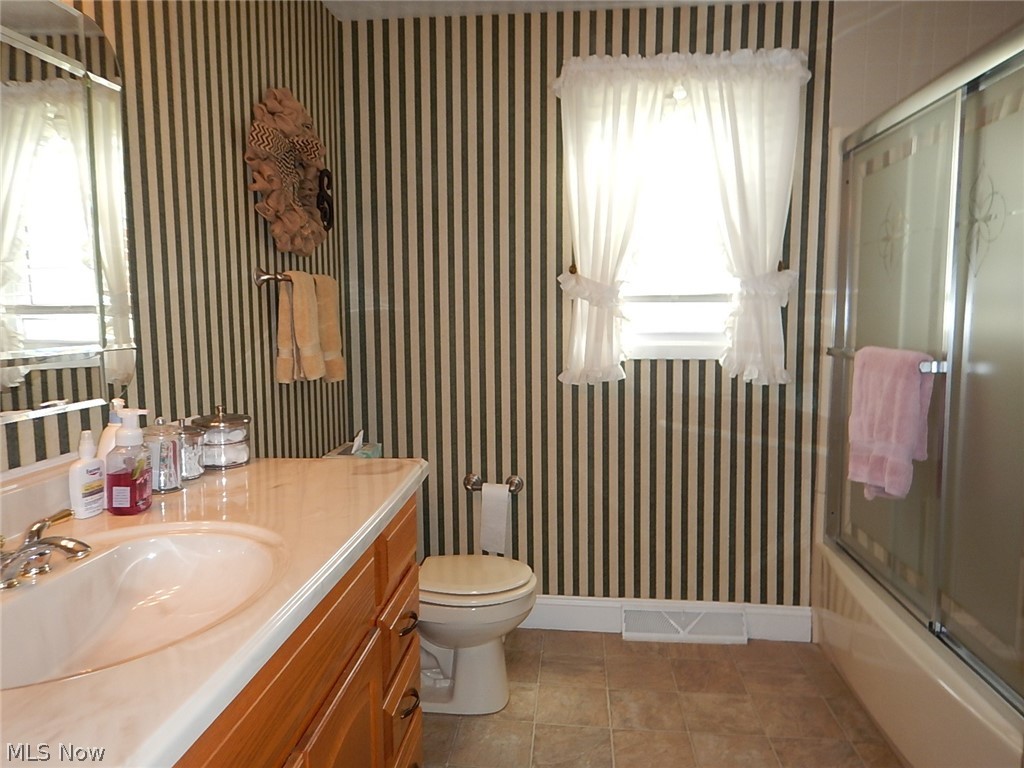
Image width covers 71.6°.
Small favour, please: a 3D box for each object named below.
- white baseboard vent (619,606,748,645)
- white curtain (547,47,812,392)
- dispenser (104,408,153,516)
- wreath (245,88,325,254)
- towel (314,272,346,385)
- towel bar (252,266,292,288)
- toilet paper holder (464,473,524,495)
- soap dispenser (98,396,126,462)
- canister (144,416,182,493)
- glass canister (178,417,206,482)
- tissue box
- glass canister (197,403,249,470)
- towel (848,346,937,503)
[{"bbox_3d":[0.667,0.931,2.752,0.468,0.118,0.068,0,6,5],"label":"white baseboard vent"},{"bbox_3d":[0.605,-0.595,2.612,0.893,1.179,0.100,0,6,5],"label":"white curtain"},{"bbox_3d":[-0.660,0.131,1.235,0.066,0.174,0.080,0,6,5],"label":"dispenser"},{"bbox_3d":[-0.649,-0.615,2.084,0.125,0.460,0.430,0,6,5],"label":"wreath"},{"bbox_3d":[-0.619,-0.178,2.320,0.090,0.352,0.230,0,6,5],"label":"towel"},{"bbox_3d":[-0.659,-0.324,2.223,0.077,0.055,0.510,0,6,5],"label":"towel bar"},{"bbox_3d":[-0.071,0.387,2.765,0.228,0.070,0.080,0,6,5],"label":"toilet paper holder"},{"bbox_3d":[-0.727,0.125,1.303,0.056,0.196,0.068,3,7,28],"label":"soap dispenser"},{"bbox_3d":[-0.691,0.140,1.405,0.076,0.147,0.076,0,6,5],"label":"canister"},{"bbox_3d":[-0.687,0.134,1.484,0.091,0.120,0.091,0,6,5],"label":"glass canister"},{"bbox_3d":[-0.512,0.259,2.301,0.123,0.090,0.242,0,6,5],"label":"tissue box"},{"bbox_3d":[-0.650,0.115,1.598,0.122,0.134,0.122,0,6,5],"label":"glass canister"},{"bbox_3d":[1.110,0.120,2.115,0.095,0.445,0.430,0,6,5],"label":"towel"}]

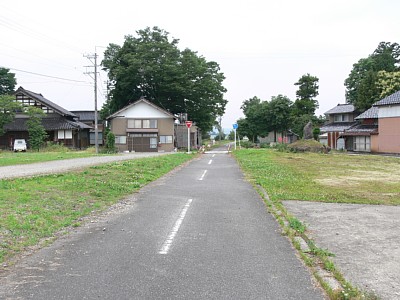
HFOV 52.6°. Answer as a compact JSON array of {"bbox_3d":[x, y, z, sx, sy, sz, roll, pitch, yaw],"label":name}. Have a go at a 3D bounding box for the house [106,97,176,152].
[{"bbox_3d":[-7.551,-3.245,54.333,8.600,6.800,9.000,0,2,-4],"label":"house"}]

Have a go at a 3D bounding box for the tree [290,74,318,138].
[{"bbox_3d":[16.244,-6.073,62.860,4.400,11.600,4.200,0,2,0],"label":"tree"}]

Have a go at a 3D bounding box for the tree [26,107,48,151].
[{"bbox_3d":[-20.052,-2.547,49.750,2.700,5.650,2.600,0,2,0],"label":"tree"}]

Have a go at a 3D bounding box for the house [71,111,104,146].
[{"bbox_3d":[-17.631,-2.964,62.543,6.500,5.800,5.800,0,2,-5],"label":"house"}]

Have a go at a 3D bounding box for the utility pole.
[{"bbox_3d":[-12.072,-5.198,45.077,1.600,11.200,0.500,0,2,0],"label":"utility pole"}]

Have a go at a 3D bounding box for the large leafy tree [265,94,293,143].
[{"bbox_3d":[11.170,-4.041,57.913,4.200,7.800,4.200,0,2,0],"label":"large leafy tree"}]

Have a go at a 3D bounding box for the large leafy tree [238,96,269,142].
[{"bbox_3d":[7.590,-3.941,57.915,4.400,7.600,4.300,0,2,0],"label":"large leafy tree"}]

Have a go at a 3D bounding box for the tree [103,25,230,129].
[{"bbox_3d":[-6.474,-11.162,71.728,22.000,21.700,18.500,0,2,0],"label":"tree"}]

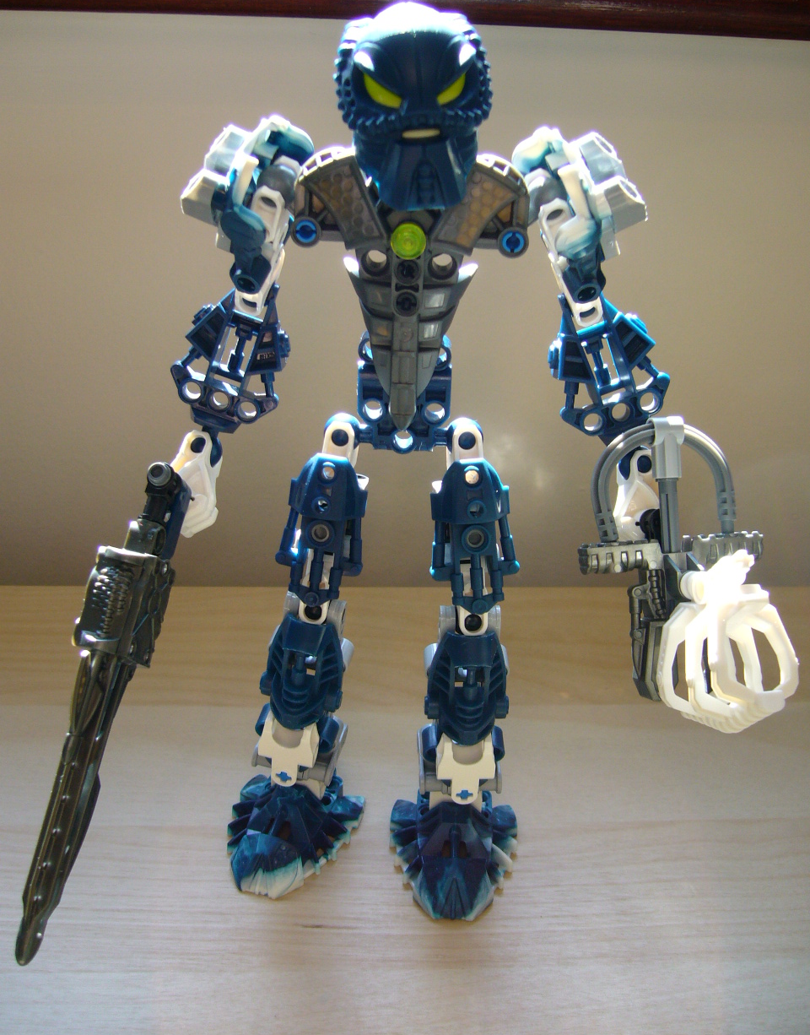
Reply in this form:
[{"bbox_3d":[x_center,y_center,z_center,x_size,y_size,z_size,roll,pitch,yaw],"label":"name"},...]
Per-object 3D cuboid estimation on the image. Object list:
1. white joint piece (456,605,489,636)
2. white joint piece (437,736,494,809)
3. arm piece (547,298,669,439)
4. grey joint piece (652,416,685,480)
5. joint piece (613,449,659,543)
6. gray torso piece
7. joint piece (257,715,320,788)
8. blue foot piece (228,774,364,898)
[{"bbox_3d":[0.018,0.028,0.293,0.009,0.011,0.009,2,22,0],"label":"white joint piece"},{"bbox_3d":[0.018,0.069,0.315,0.017,0.026,0.012,2,37,0],"label":"white joint piece"},{"bbox_3d":[0.054,-0.038,0.287,0.030,0.043,0.015,-20,20,9],"label":"arm piece"},{"bbox_3d":[0.067,-0.017,0.280,0.008,0.016,0.008,11,23,7],"label":"grey joint piece"},{"bbox_3d":[0.064,-0.006,0.300,0.014,0.029,0.013,11,22,2],"label":"joint piece"},{"bbox_3d":[0.001,-0.058,0.268,0.054,0.064,0.029,2,22,0],"label":"gray torso piece"},{"bbox_3d":[-0.033,0.065,0.319,0.017,0.026,0.012,13,38,4],"label":"joint piece"},{"bbox_3d":[-0.035,0.089,0.320,0.038,0.019,0.046,10,23,18],"label":"blue foot piece"}]

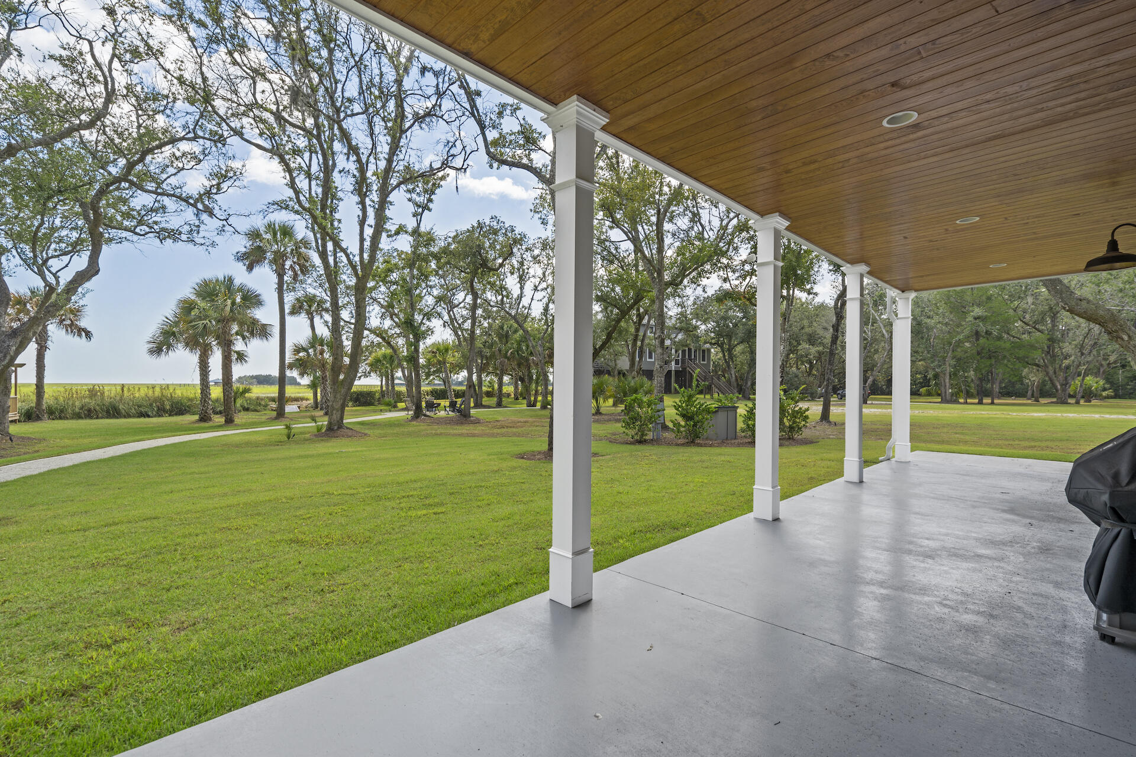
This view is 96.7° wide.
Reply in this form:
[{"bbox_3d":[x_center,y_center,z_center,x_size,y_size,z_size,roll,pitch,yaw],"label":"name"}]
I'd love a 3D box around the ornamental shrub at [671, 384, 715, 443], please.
[{"bbox_3d":[3.533,0.987,14.200,1.220,1.660,1.200,0,0,14],"label":"ornamental shrub"}]

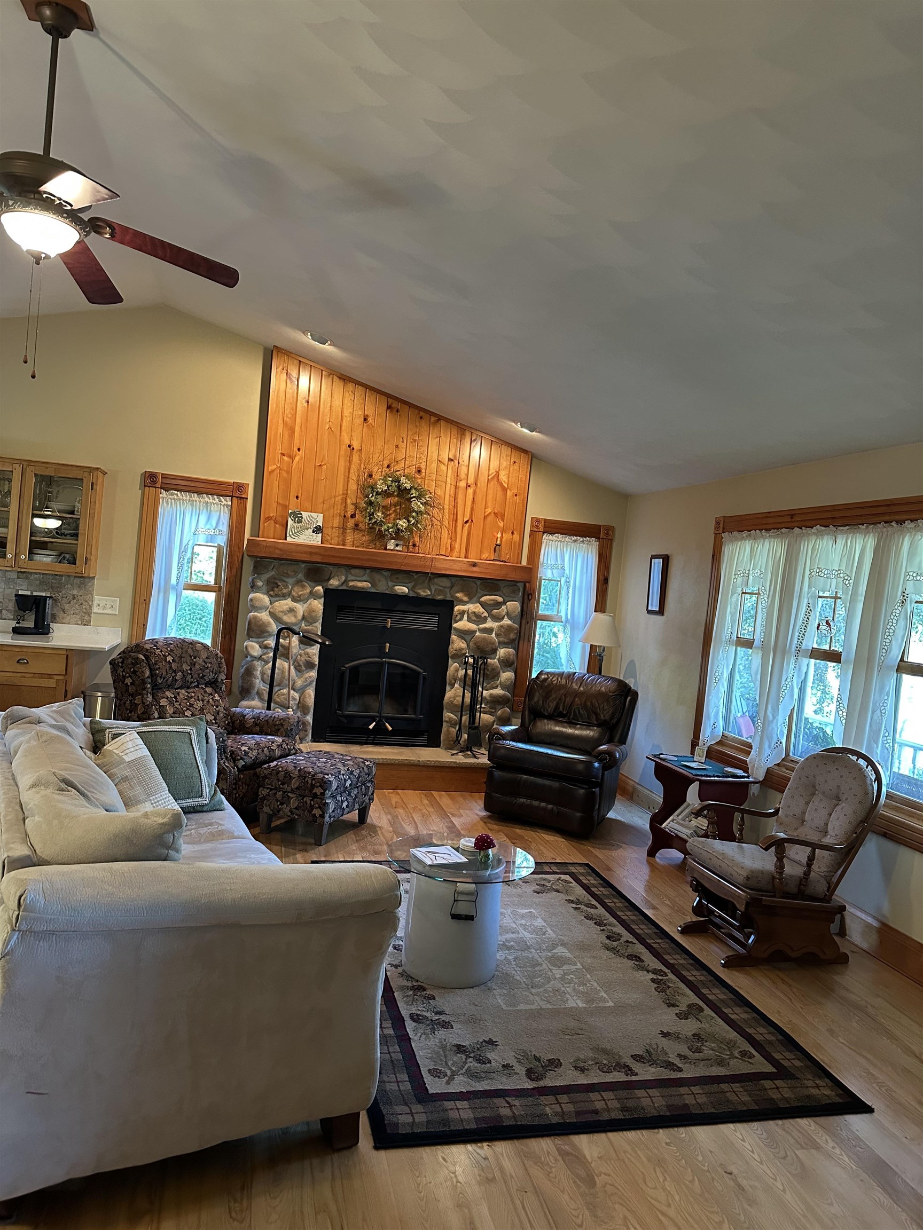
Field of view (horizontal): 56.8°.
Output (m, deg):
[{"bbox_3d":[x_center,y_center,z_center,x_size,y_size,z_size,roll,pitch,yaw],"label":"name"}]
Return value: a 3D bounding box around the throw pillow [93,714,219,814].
[{"bbox_3d":[-1.322,0.653,3.710,0.470,0.450,0.160,-1,-34,-32],"label":"throw pillow"}]

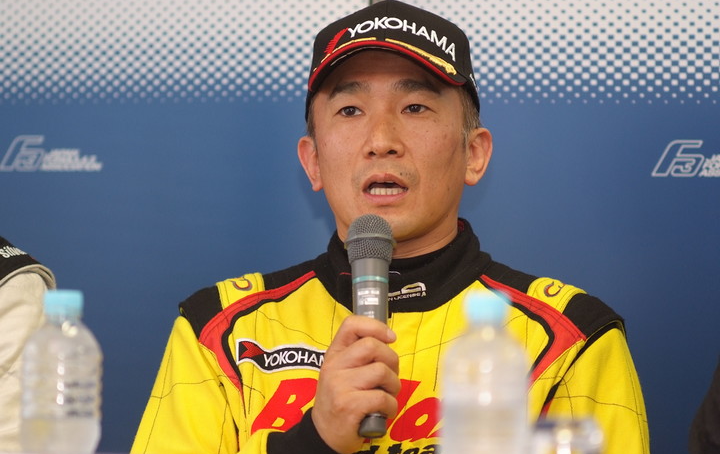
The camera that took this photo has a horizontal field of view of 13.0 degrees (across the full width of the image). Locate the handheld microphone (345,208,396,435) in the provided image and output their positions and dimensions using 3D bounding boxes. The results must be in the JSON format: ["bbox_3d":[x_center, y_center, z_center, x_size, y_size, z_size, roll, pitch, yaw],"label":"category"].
[{"bbox_3d":[0.011,0.088,2.955,0.049,0.218,0.049,-1,-19,0],"label":"handheld microphone"}]

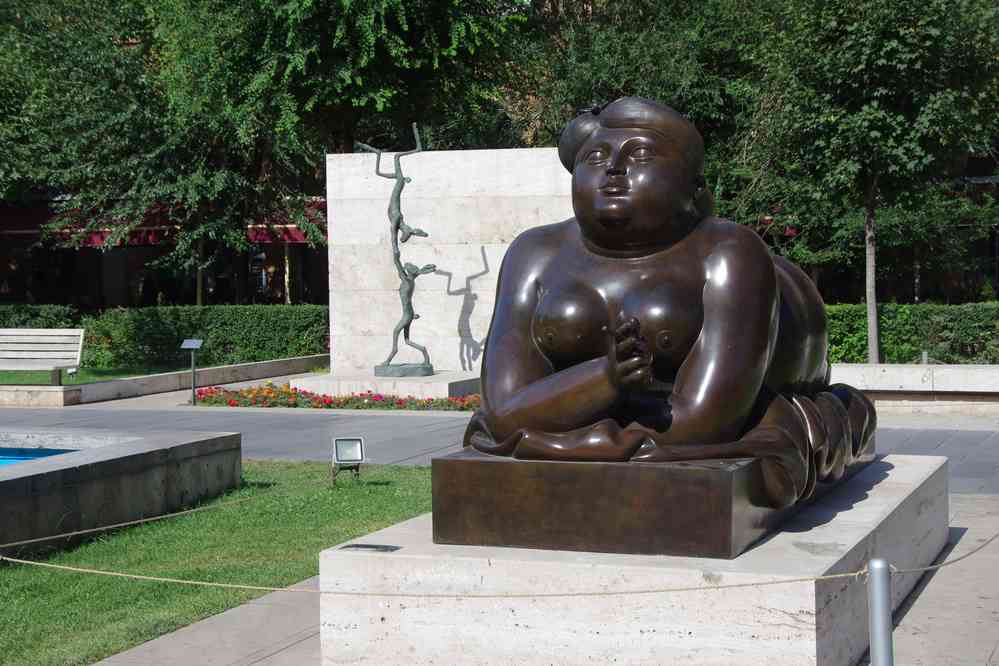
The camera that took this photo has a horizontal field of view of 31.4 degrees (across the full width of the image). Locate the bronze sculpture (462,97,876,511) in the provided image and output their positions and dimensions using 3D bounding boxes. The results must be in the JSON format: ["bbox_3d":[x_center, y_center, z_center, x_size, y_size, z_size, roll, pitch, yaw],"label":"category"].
[{"bbox_3d":[1.010,-0.169,8.976,1.529,1.865,3.629,0,2,20],"label":"bronze sculpture"}]

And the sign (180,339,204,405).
[{"bbox_3d":[-3.719,0.473,21.535,0.249,0.803,0.143,0,2,20],"label":"sign"}]

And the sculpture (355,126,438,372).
[{"bbox_3d":[-1.364,-1.093,23.520,0.958,3.311,0.538,0,2,20],"label":"sculpture"}]

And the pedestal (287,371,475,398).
[{"bbox_3d":[-1.233,0.676,23.311,2.184,0.215,2.352,0,2,20],"label":"pedestal"}]

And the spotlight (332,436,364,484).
[{"bbox_3d":[-1.185,0.976,13.824,0.232,0.356,0.185,-1,2,-18],"label":"spotlight"}]

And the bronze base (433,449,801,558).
[{"bbox_3d":[0.976,0.640,8.995,1.281,0.348,3.745,0,2,20],"label":"bronze base"}]

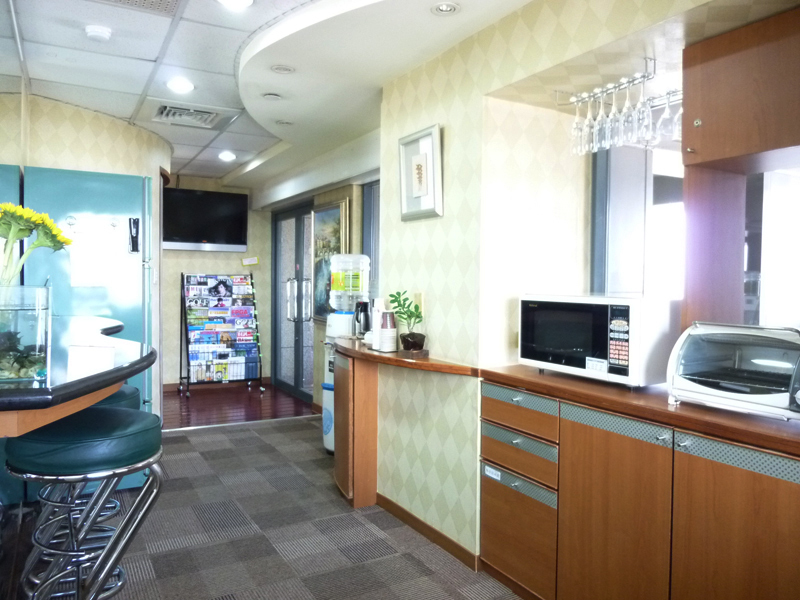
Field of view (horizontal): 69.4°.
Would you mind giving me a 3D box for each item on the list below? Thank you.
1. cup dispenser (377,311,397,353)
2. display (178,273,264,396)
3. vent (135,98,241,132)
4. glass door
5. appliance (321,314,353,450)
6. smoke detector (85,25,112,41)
[{"bbox_3d":[-0.067,0.157,2.994,0.090,0.215,0.095,-1,2,-30],"label":"cup dispenser"},{"bbox_3d":[-1.905,0.337,6.149,0.790,1.280,0.460,-1,2,-30],"label":"display"},{"bbox_3d":[-1.462,-1.256,3.980,0.600,0.050,0.600,-1,2,-30],"label":"vent"},{"bbox_3d":[-1.096,0.007,6.021,0.100,1.960,1.500,-1,2,-30],"label":"glass door"},{"bbox_3d":[-0.359,0.584,4.133,0.340,0.990,0.320,-1,2,-30],"label":"appliance"},{"bbox_3d":[-1.361,-1.204,2.615,0.110,0.042,0.110,-1,2,-30],"label":"smoke detector"}]

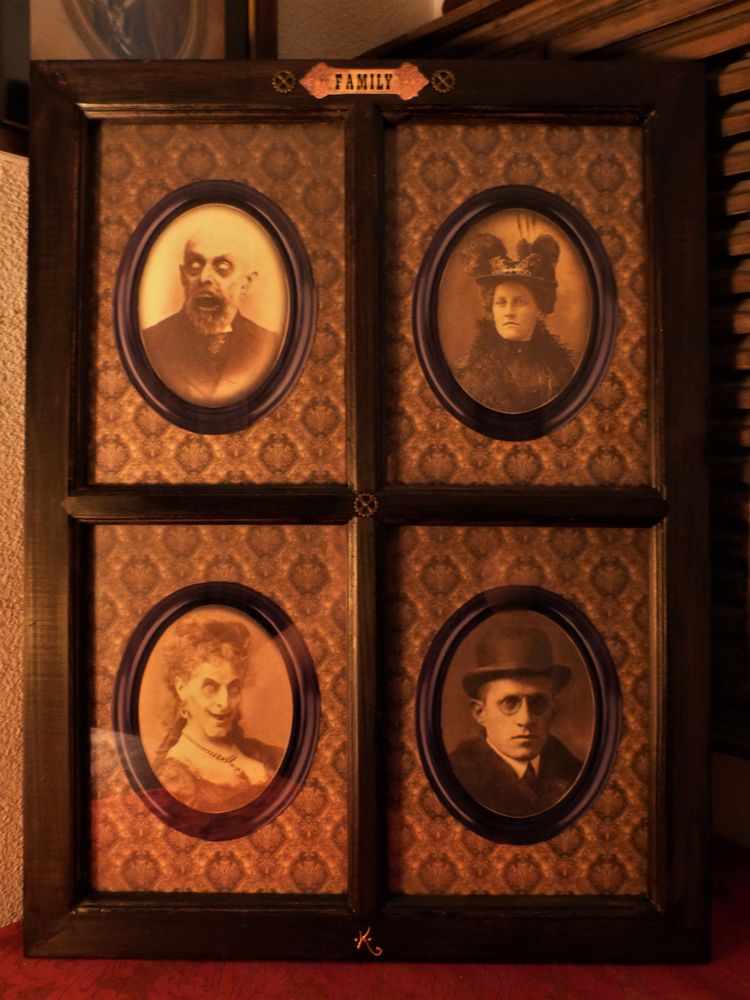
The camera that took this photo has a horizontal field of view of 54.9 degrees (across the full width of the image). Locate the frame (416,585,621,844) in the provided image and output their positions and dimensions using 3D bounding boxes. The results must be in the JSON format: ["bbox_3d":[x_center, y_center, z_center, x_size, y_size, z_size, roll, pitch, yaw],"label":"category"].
[{"bbox_3d":[0.114,0.171,0.575,0.162,0.205,0.018,0,-1,0],"label":"frame"}]

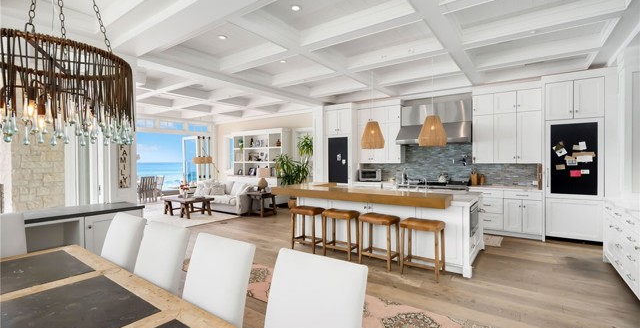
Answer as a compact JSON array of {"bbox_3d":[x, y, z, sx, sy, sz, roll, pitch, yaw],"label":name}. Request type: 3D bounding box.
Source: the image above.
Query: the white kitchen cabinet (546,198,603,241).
[{"bbox_3d":[4.438,0.930,5.026,0.740,0.678,0.600,0,0,35],"label":"white kitchen cabinet"}]

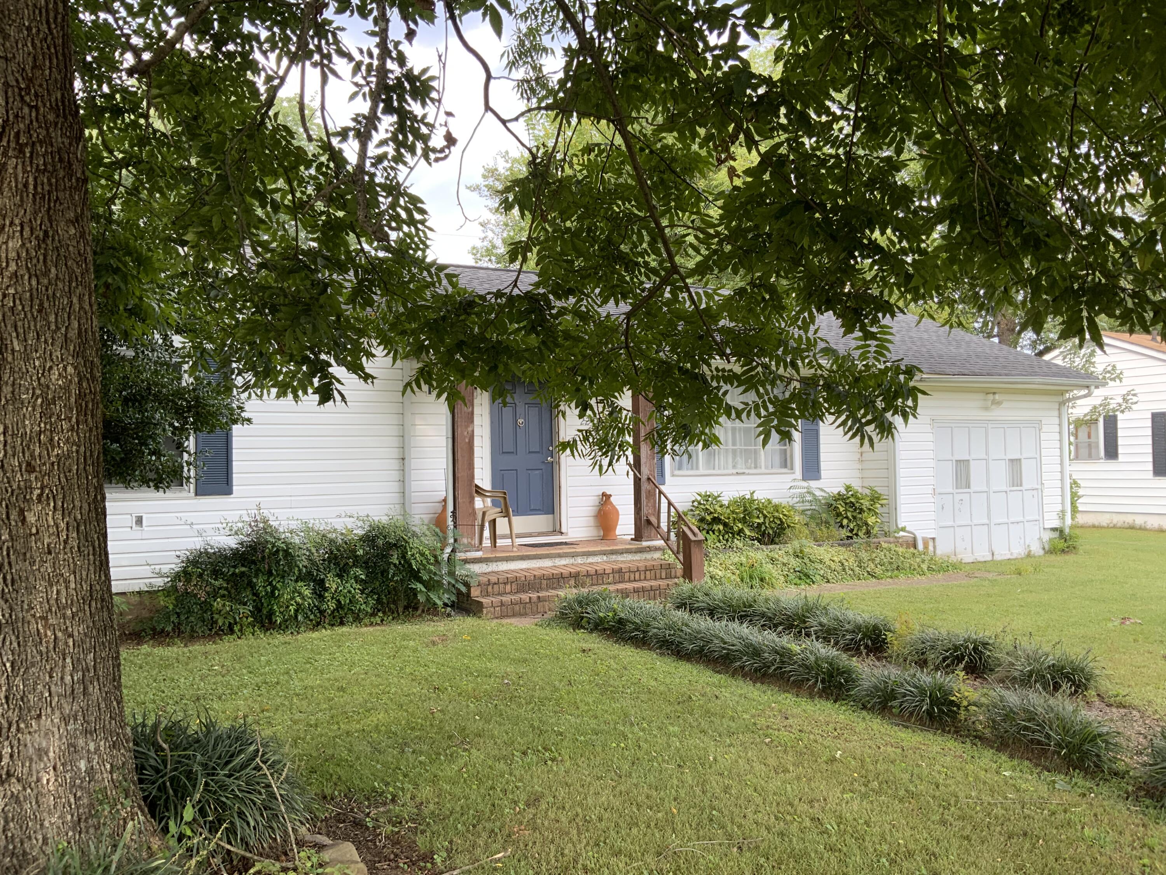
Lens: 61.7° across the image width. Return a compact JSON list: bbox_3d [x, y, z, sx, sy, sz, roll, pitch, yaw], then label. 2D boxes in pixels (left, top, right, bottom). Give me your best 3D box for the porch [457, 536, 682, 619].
[{"bbox_3d":[-0.253,1.510,10.916,2.809,0.497,2.221,0,-2,-29],"label":"porch"}]

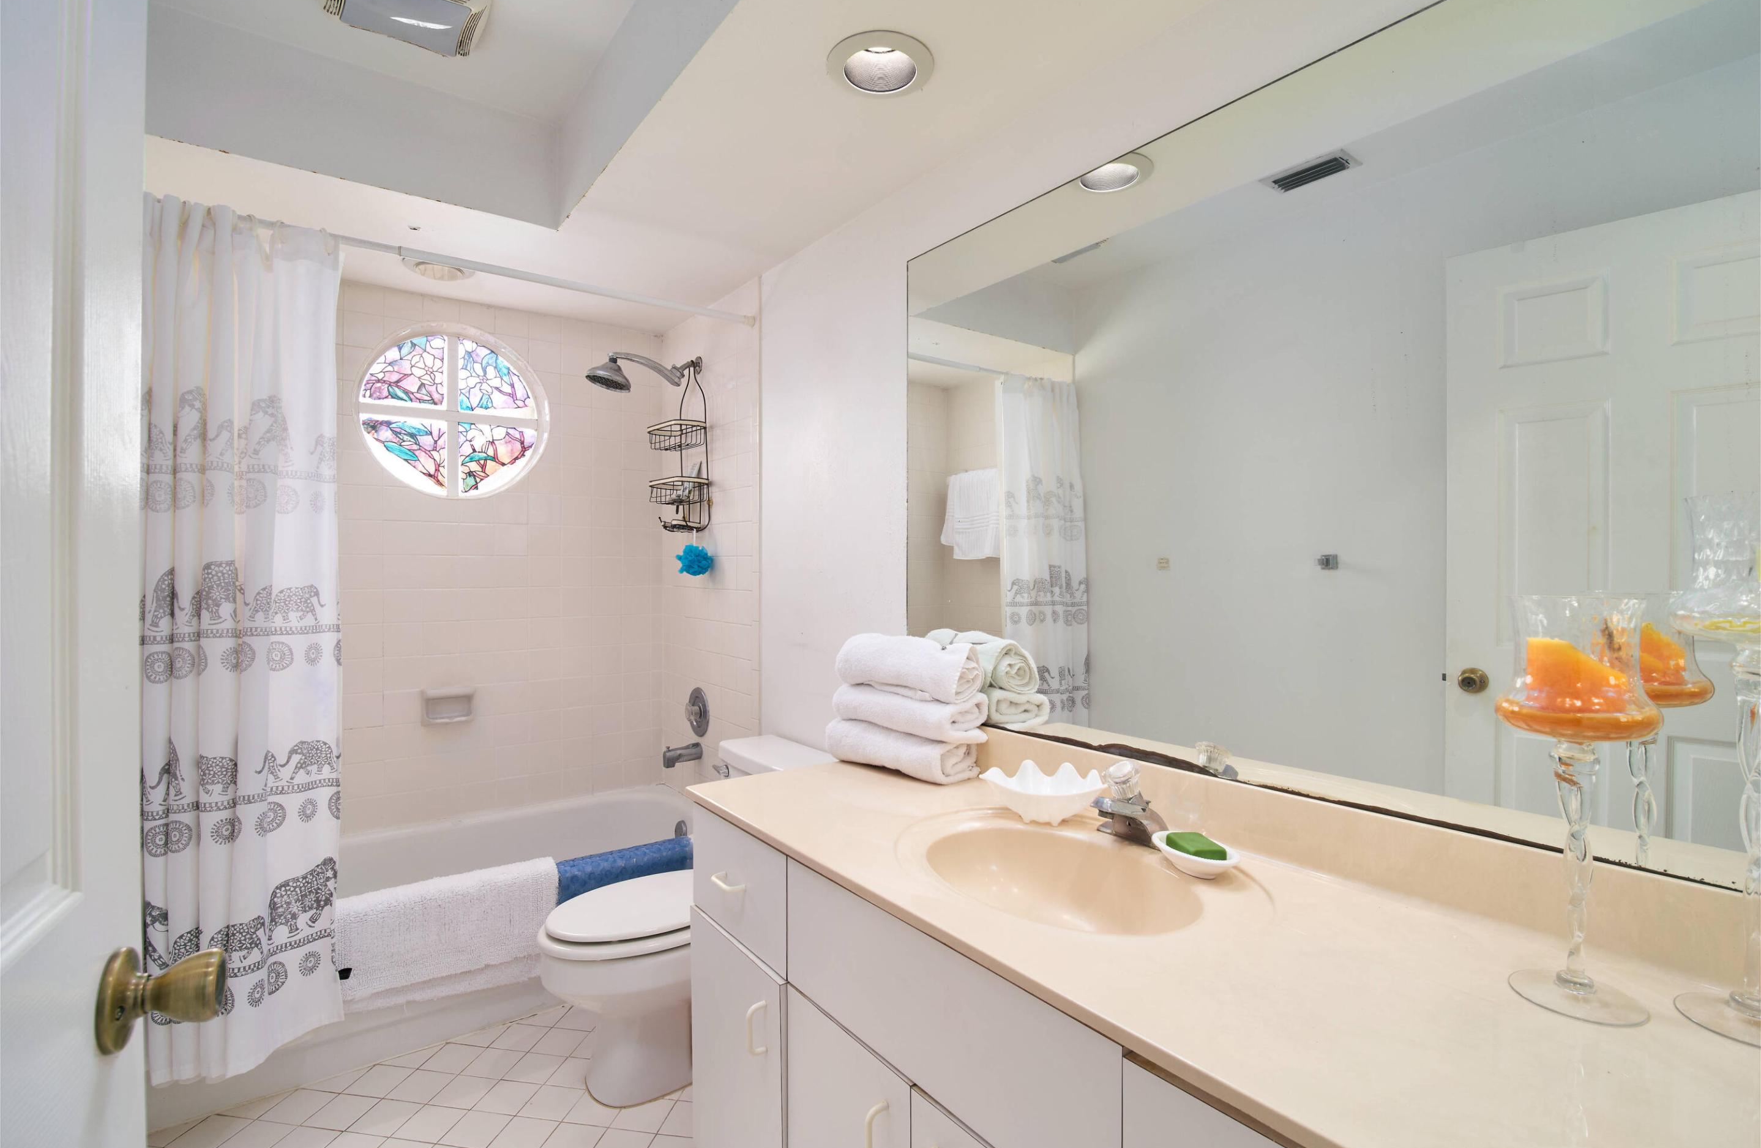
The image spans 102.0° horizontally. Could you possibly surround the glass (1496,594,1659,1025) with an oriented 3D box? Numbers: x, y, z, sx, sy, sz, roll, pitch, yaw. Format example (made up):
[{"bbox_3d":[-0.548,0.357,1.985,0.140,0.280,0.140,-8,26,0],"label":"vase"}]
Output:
[{"bbox_3d":[0.727,0.232,0.741,0.124,0.415,0.124,0,0,-35],"label":"glass"}]

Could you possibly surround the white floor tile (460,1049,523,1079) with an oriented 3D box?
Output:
[{"bbox_3d":[-0.965,1.225,1.777,0.106,0.010,0.097,0,0,9],"label":"white floor tile"}]

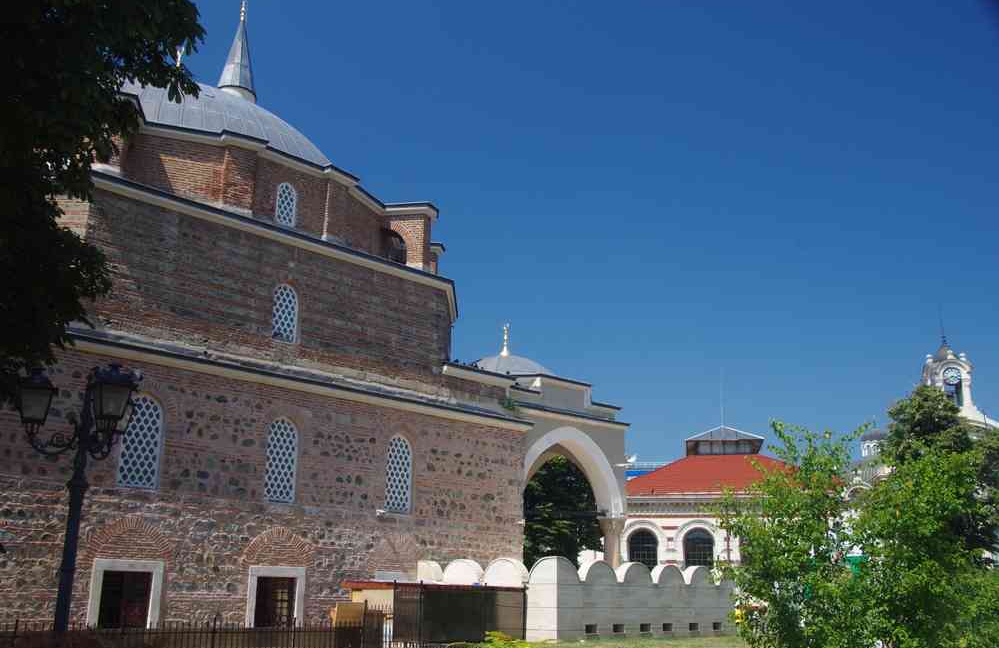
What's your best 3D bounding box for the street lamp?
[{"bbox_3d":[-4.553,2.580,10.589,1.300,4.200,1.270,7,-18,-21],"label":"street lamp"}]

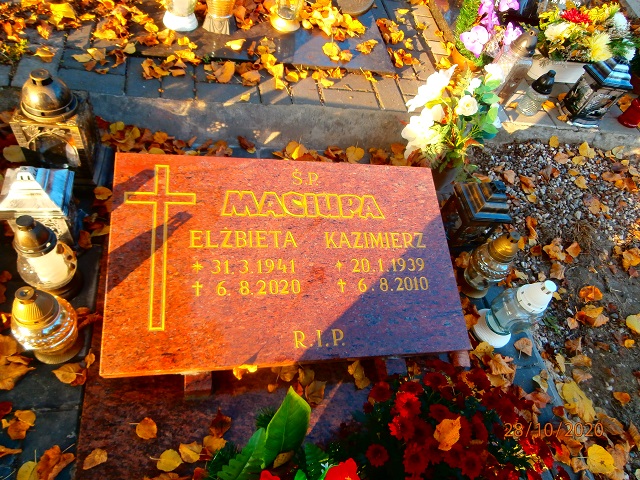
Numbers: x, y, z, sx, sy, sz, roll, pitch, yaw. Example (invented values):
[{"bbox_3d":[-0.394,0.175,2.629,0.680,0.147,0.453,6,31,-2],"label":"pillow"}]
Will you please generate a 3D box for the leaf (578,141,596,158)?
[{"bbox_3d":[1.060,-0.348,1.756,0.063,0.016,0.096,43,54,16],"label":"leaf"}]

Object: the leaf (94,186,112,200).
[{"bbox_3d":[-0.553,-0.118,1.127,0.042,0.010,0.037,40,53,14],"label":"leaf"}]

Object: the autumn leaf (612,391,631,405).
[{"bbox_3d":[0.801,0.417,1.173,0.045,0.010,0.030,-4,55,-20],"label":"autumn leaf"}]

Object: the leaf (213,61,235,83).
[{"bbox_3d":[-0.304,-0.536,1.412,0.052,0.015,0.076,26,77,-8],"label":"leaf"}]

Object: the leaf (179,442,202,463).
[{"bbox_3d":[-0.250,0.411,0.858,0.045,0.012,0.032,22,53,2],"label":"leaf"}]

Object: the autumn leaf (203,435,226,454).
[{"bbox_3d":[-0.199,0.385,0.835,0.043,0.012,0.025,10,52,-10],"label":"autumn leaf"}]

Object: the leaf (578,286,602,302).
[{"bbox_3d":[0.827,0.165,1.356,0.083,0.016,0.052,-4,55,-20],"label":"leaf"}]

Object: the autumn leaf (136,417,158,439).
[{"bbox_3d":[-0.338,0.367,0.868,0.040,0.010,0.038,12,54,-7],"label":"autumn leaf"}]

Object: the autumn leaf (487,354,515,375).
[{"bbox_3d":[0.455,0.314,1.119,0.062,0.020,0.050,30,63,15],"label":"autumn leaf"}]

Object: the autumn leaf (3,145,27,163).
[{"bbox_3d":[-0.772,-0.216,1.127,0.042,0.011,0.074,-29,66,-32],"label":"autumn leaf"}]

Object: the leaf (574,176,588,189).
[{"bbox_3d":[0.966,-0.212,1.643,0.049,0.009,0.066,13,51,-8],"label":"leaf"}]

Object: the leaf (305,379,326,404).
[{"bbox_3d":[-0.010,0.331,0.964,0.043,0.018,0.049,14,58,-1],"label":"leaf"}]

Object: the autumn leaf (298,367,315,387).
[{"bbox_3d":[-0.028,0.290,0.946,0.035,0.013,0.040,-9,57,-23],"label":"autumn leaf"}]

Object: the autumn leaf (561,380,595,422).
[{"bbox_3d":[0.655,0.409,1.125,0.071,0.014,0.097,-27,65,-32],"label":"autumn leaf"}]

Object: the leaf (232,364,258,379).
[{"bbox_3d":[-0.145,0.252,0.850,0.043,0.015,0.021,-10,65,-17],"label":"leaf"}]

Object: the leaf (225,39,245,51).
[{"bbox_3d":[-0.284,-0.650,1.476,0.069,0.020,0.038,-21,77,-19],"label":"leaf"}]

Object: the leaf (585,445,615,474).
[{"bbox_3d":[0.655,0.512,1.036,0.057,0.012,0.061,12,57,8],"label":"leaf"}]

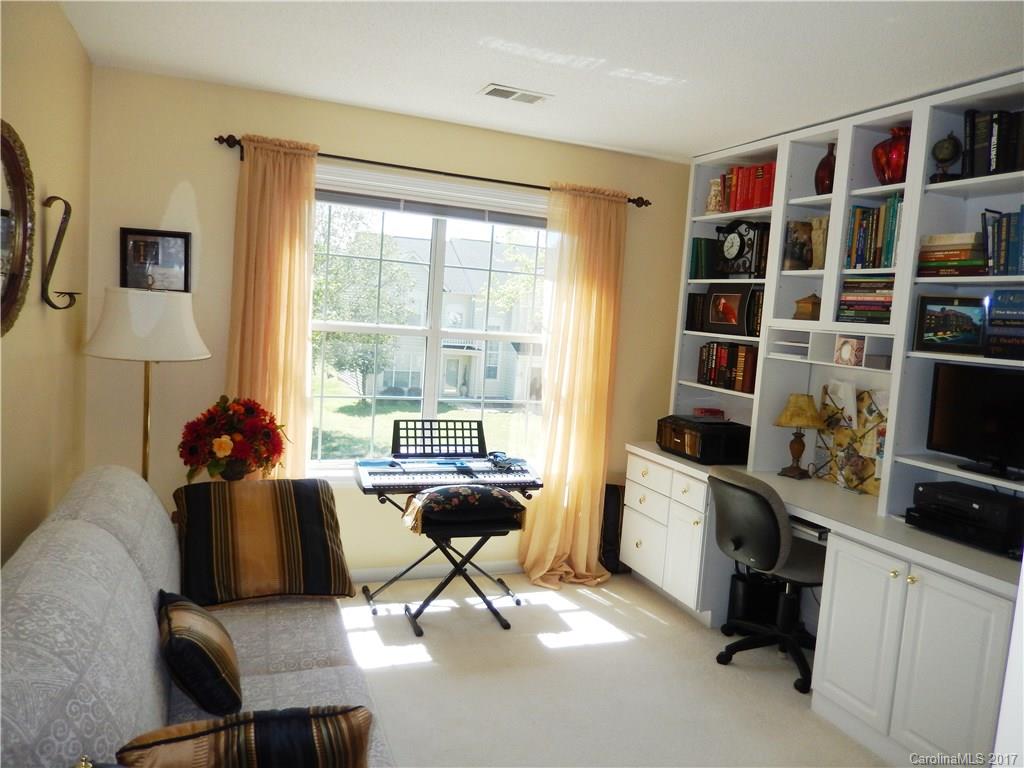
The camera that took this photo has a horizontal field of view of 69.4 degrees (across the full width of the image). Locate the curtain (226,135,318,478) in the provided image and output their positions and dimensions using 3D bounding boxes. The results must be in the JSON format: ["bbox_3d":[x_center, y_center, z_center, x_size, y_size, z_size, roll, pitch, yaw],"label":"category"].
[{"bbox_3d":[-1.173,-0.031,3.530,0.420,2.180,0.200,1,6,-23],"label":"curtain"}]

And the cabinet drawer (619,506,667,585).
[{"bbox_3d":[0.898,0.893,4.156,0.400,0.335,0.430,1,6,-23],"label":"cabinet drawer"}]

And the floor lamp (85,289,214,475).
[{"bbox_3d":[-1.516,0.353,3.074,0.465,1.510,0.465,1,6,-23],"label":"floor lamp"}]

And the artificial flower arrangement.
[{"bbox_3d":[-1.171,0.266,3.109,0.410,0.420,0.380,1,6,-23],"label":"artificial flower arrangement"}]

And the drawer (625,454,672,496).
[{"bbox_3d":[0.922,0.504,4.119,0.400,0.150,0.430,1,6,-23],"label":"drawer"}]

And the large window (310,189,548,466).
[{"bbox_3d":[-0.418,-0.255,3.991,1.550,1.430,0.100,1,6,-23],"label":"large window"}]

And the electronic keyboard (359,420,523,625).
[{"bbox_3d":[-0.317,0.660,3.806,0.960,0.900,0.430,1,6,-23],"label":"electronic keyboard"}]

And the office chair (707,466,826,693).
[{"bbox_3d":[1.220,0.833,3.311,0.600,0.850,0.580,0,6,-32],"label":"office chair"}]

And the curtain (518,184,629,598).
[{"bbox_3d":[0.368,0.022,4.133,0.600,2.190,0.240,1,6,-23],"label":"curtain"}]

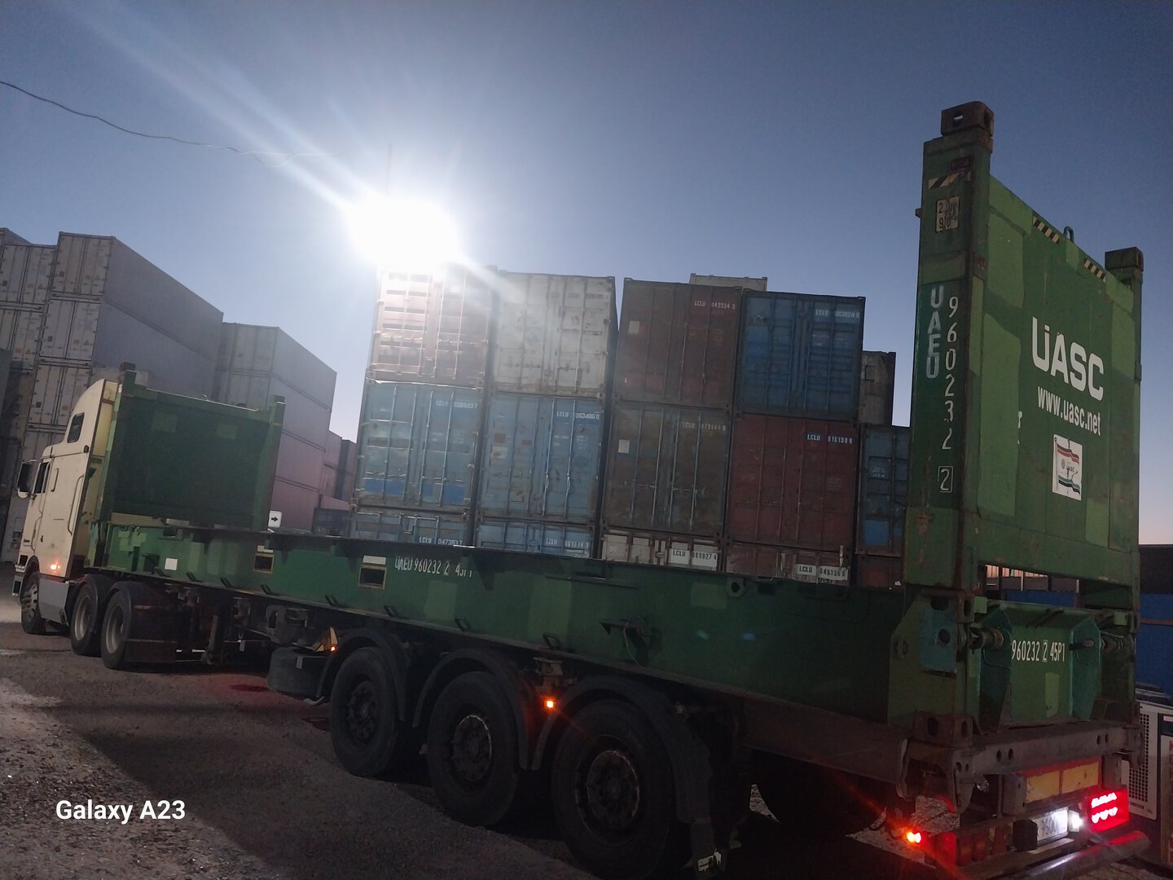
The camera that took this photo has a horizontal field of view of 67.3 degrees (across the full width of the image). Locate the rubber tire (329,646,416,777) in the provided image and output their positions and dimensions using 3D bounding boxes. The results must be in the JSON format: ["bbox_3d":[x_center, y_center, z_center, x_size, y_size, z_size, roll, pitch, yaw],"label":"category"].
[{"bbox_3d":[-1.637,2.133,6.982,0.360,0.994,0.994,13,-11,-44],"label":"rubber tire"}]

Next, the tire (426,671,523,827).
[{"bbox_3d":[-0.674,2.086,6.008,0.360,1.000,1.000,13,-11,-44],"label":"tire"}]

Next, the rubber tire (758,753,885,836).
[{"bbox_3d":[1.663,2.381,6.461,0.360,1.000,1.000,13,-11,-44],"label":"rubber tire"}]

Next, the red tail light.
[{"bbox_3d":[2.945,2.087,4.986,0.480,0.160,0.090,12,-10,-41],"label":"red tail light"}]

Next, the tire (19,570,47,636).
[{"bbox_3d":[-8.779,2.609,14.136,0.300,1.030,1.030,13,-11,-44],"label":"tire"}]

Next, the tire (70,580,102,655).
[{"bbox_3d":[-6.774,2.435,12.118,0.290,1.036,1.036,13,-11,-44],"label":"tire"}]

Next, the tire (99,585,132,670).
[{"bbox_3d":[-5.852,2.377,11.188,0.290,1.044,1.044,13,-11,-44],"label":"tire"}]

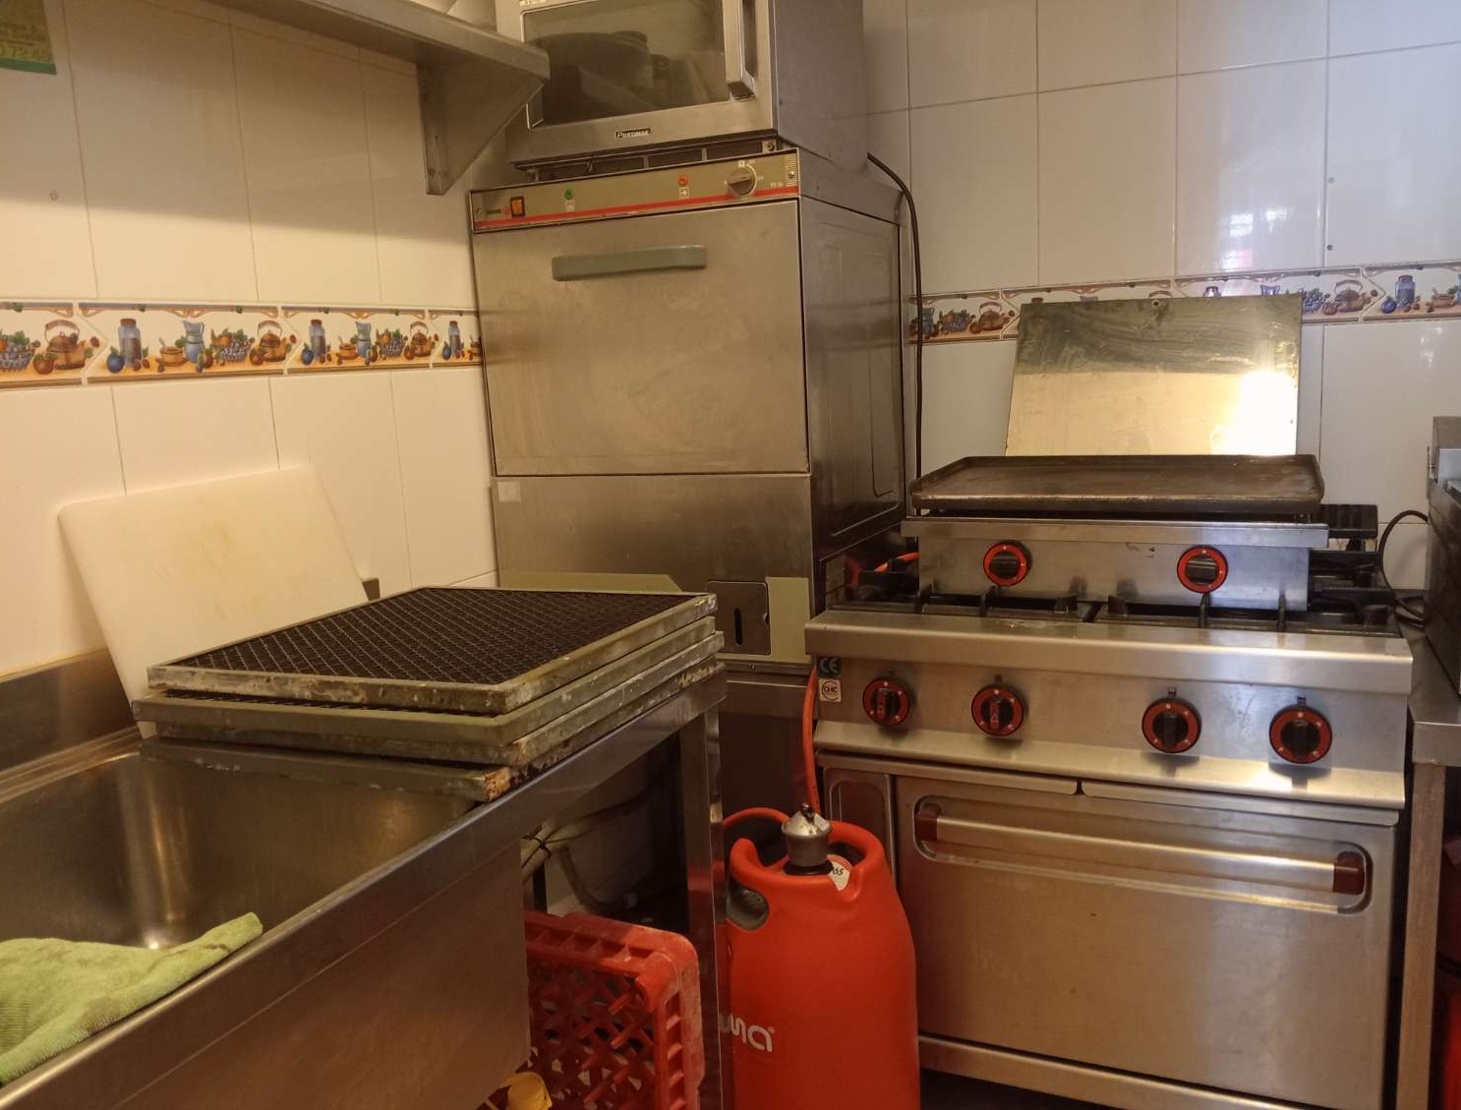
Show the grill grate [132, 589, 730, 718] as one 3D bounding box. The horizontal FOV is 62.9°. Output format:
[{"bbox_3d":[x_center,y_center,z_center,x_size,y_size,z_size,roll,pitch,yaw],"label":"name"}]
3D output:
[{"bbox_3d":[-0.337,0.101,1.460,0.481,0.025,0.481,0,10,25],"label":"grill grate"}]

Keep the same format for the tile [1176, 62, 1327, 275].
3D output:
[{"bbox_3d":[0.945,-0.697,2.170,0.252,0.361,0.010,2,10,24],"label":"tile"}]

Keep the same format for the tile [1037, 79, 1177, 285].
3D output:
[{"bbox_3d":[0.714,-0.704,2.272,0.252,0.361,0.010,2,10,24],"label":"tile"}]

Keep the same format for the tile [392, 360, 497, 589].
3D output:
[{"bbox_3d":[-0.475,-0.132,2.020,0.010,0.361,0.252,2,10,24],"label":"tile"}]

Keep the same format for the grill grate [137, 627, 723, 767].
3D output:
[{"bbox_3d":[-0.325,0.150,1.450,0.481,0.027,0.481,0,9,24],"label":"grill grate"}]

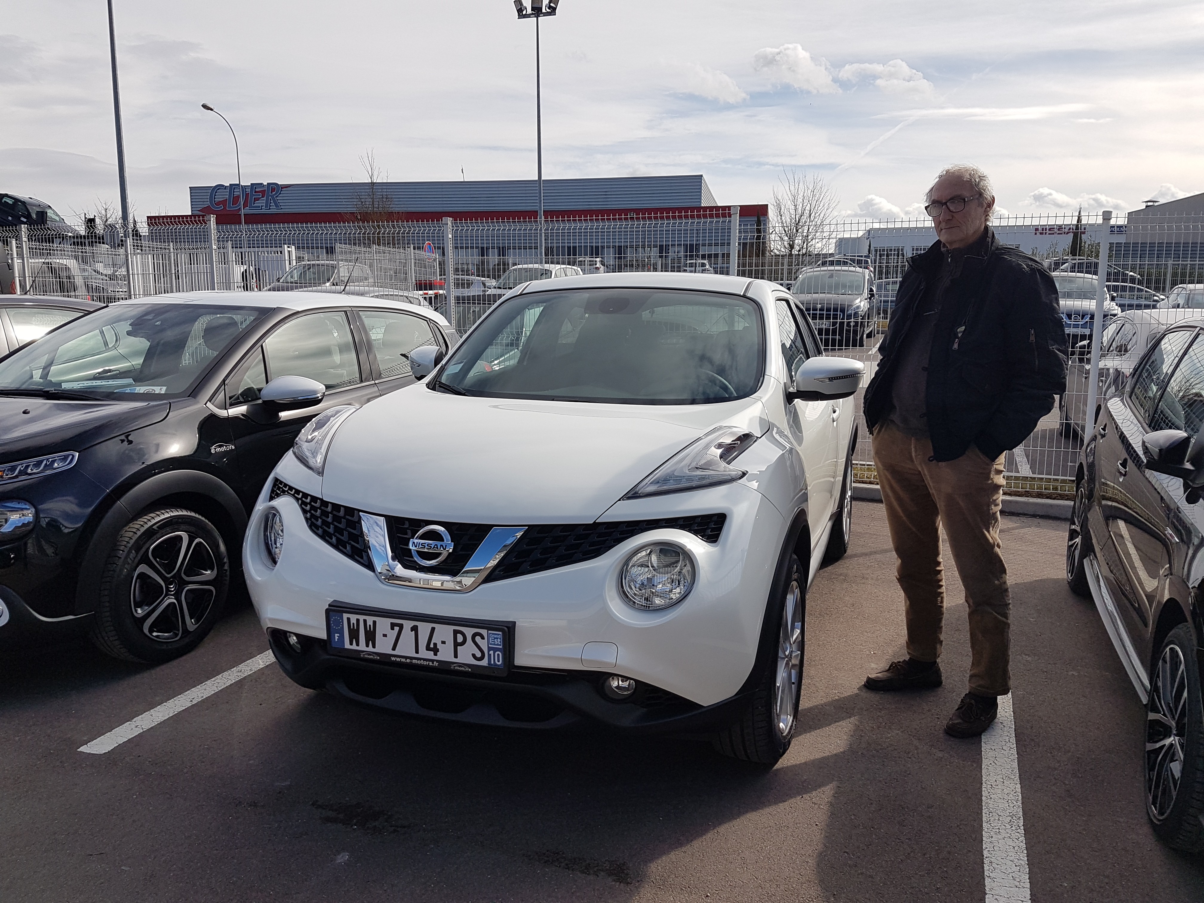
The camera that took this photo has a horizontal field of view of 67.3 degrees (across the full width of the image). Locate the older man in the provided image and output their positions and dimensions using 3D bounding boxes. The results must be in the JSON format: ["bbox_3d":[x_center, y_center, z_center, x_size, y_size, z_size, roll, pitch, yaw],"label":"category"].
[{"bbox_3d":[1.225,-0.007,3.136,0.450,1.860,0.610,-5,10,-30],"label":"older man"}]

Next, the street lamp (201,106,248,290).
[{"bbox_3d":[-13.290,-8.054,32.144,1.500,8.800,0.300,0,9,0],"label":"street lamp"}]

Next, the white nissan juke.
[{"bbox_3d":[0.188,-0.016,4.231,1.840,1.560,4.130,3,9,19],"label":"white nissan juke"}]

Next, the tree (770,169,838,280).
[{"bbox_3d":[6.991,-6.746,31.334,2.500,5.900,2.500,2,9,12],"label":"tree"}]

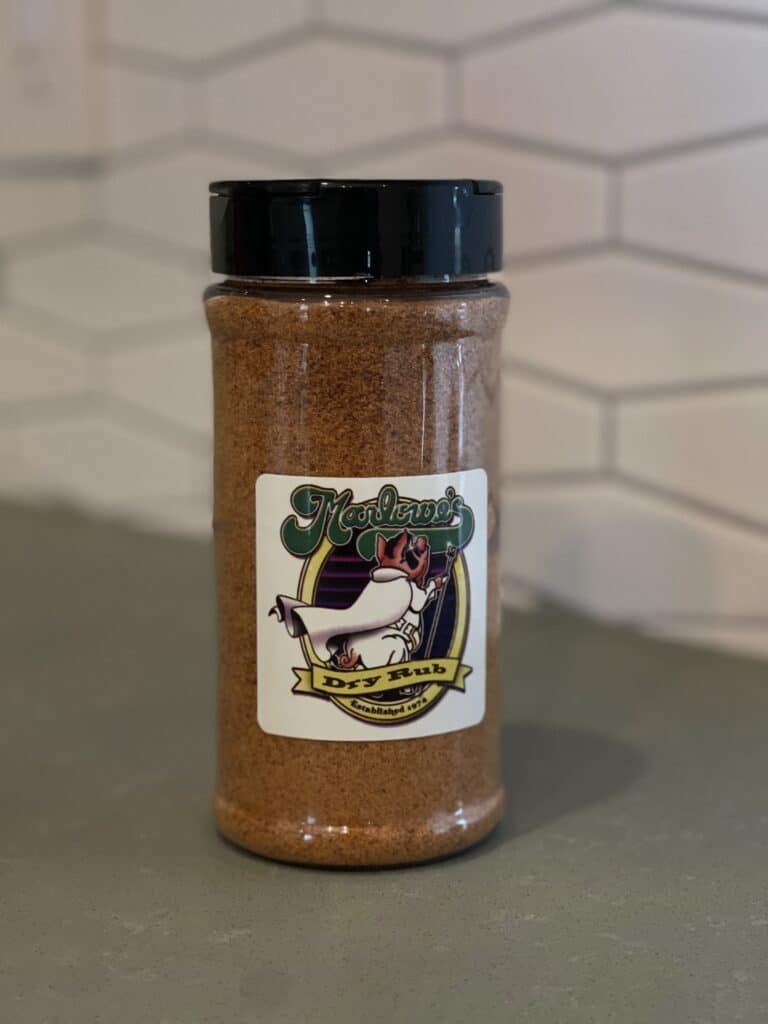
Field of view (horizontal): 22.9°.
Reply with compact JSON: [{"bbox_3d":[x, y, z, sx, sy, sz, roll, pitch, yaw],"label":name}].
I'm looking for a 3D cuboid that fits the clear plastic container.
[{"bbox_3d":[-0.006,0.000,0.454,0.071,0.156,0.071,-2,10,-10],"label":"clear plastic container"}]

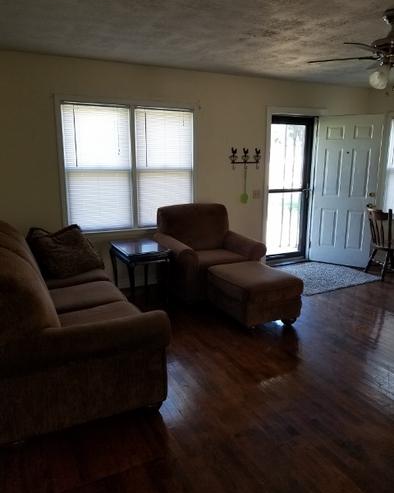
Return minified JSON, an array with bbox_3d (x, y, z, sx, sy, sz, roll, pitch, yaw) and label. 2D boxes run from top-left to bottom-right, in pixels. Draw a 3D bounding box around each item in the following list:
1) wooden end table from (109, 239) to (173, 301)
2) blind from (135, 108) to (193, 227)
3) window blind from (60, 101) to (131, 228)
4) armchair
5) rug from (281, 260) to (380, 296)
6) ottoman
[{"bbox_3d":[-0.620,0.265,4.275,0.460,0.540,0.810,-5,12,-24],"label":"wooden end table"},{"bbox_3d":[-0.370,-0.916,4.680,0.700,1.360,0.040,-5,12,-22],"label":"blind"},{"bbox_3d":[-1.089,-0.859,4.389,0.725,1.360,0.040,-5,12,-22],"label":"window blind"},{"bbox_3d":[0.079,0.029,4.412,0.940,0.950,0.930,-5,12,-22],"label":"armchair"},{"bbox_3d":[1.515,0.379,5.062,1.270,0.013,1.090,-5,13,-26],"label":"rug"},{"bbox_3d":[0.526,0.449,3.685,0.580,0.410,0.720,-5,12,-22],"label":"ottoman"}]

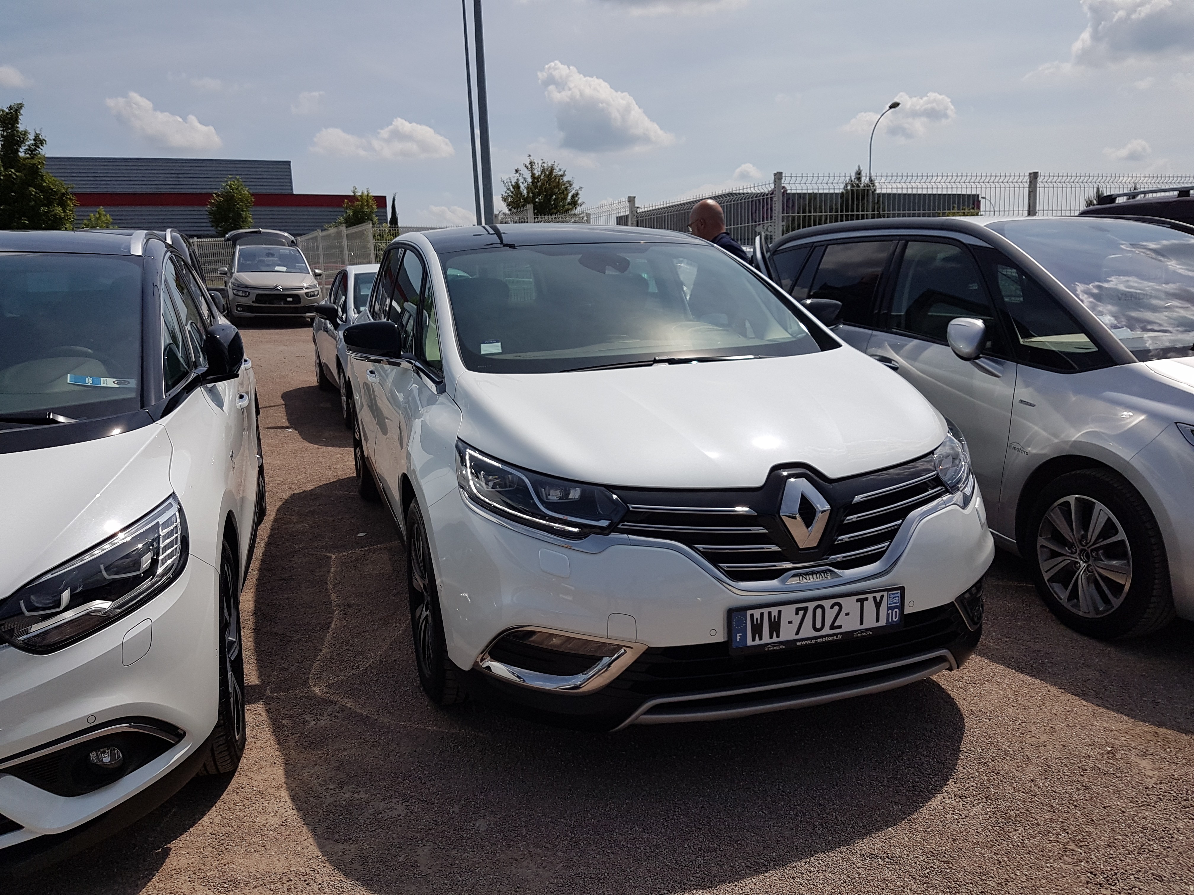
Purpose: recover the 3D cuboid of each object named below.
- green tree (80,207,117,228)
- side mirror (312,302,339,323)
[{"bbox_3d":[-21.091,-8.242,38.406,2.000,4.030,2.000,-1,12,0],"label":"green tree"},{"bbox_3d":[-2.730,-1.356,9.020,0.250,0.190,0.150,-5,12,-18],"label":"side mirror"}]

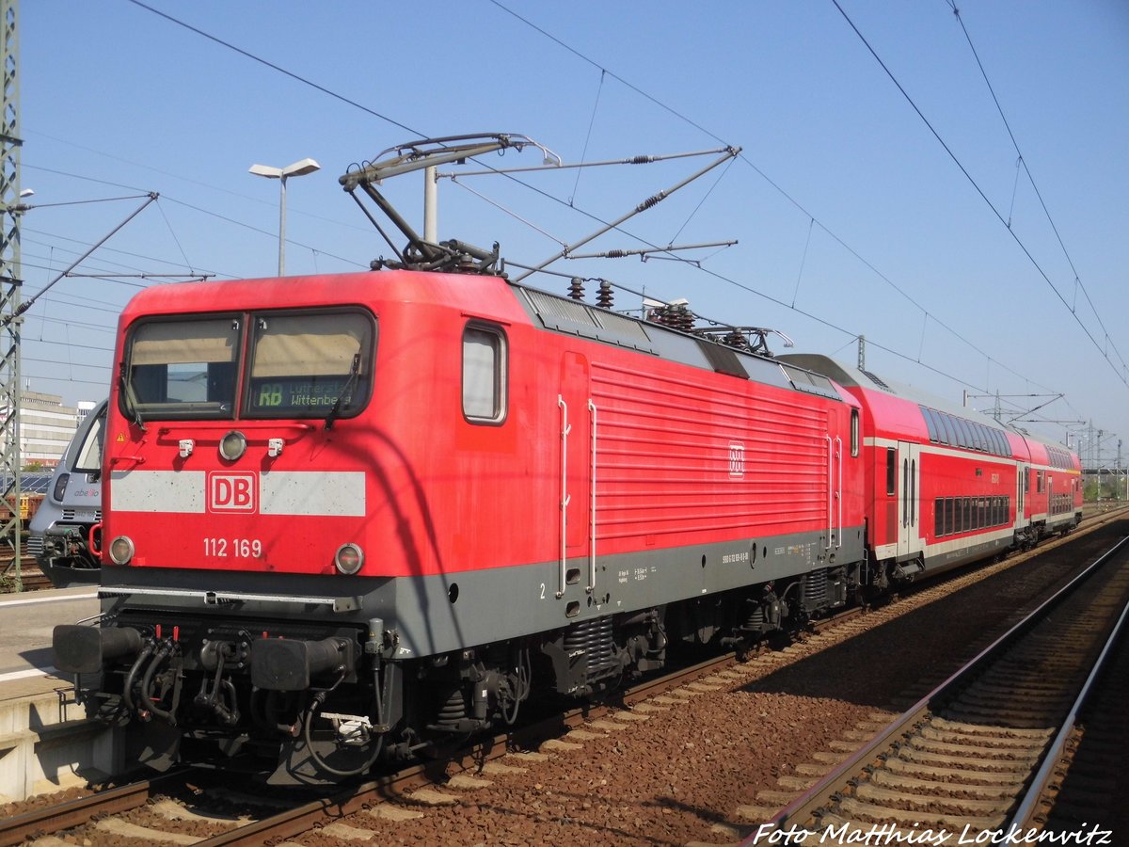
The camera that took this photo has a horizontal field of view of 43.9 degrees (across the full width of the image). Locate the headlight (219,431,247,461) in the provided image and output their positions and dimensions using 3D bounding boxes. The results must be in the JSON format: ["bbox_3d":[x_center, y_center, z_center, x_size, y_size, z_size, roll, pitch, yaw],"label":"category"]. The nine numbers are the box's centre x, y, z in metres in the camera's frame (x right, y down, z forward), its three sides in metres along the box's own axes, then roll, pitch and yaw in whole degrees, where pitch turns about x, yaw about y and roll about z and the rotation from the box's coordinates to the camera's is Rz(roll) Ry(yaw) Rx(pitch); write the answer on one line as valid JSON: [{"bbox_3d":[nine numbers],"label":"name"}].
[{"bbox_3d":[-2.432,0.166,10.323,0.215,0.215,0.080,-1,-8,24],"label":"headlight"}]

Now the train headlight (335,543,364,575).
[{"bbox_3d":[-1.513,0.957,9.879,0.215,0.215,0.070,-1,-3,24],"label":"train headlight"}]

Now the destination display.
[{"bbox_3d":[-1.925,-0.207,10.332,0.865,0.258,0.100,-1,-10,24],"label":"destination display"}]

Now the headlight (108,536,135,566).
[{"bbox_3d":[-3.375,0.973,10.712,0.215,0.215,0.070,-1,-3,24],"label":"headlight"}]

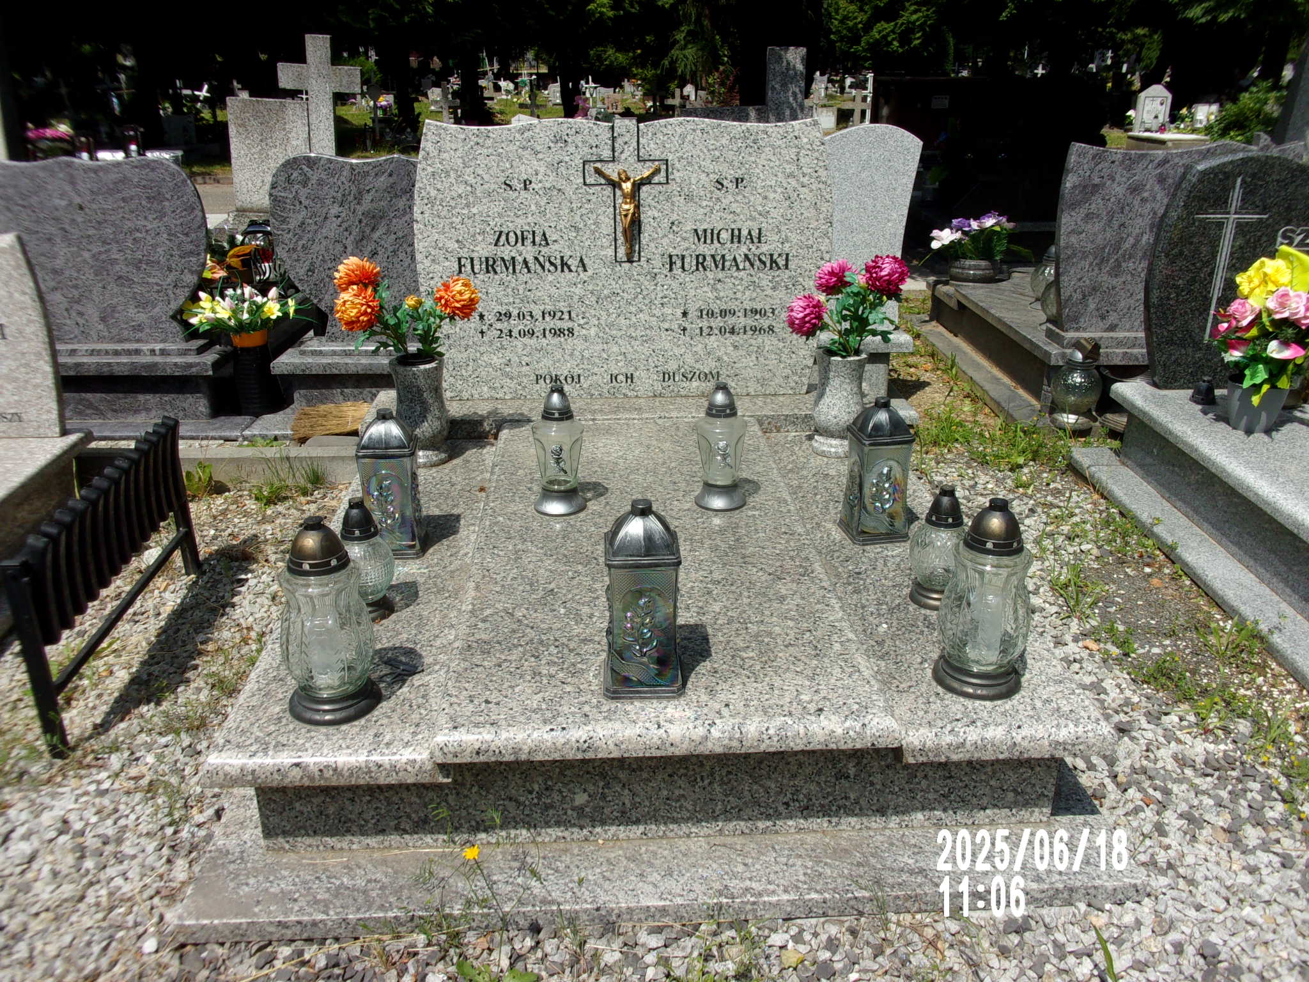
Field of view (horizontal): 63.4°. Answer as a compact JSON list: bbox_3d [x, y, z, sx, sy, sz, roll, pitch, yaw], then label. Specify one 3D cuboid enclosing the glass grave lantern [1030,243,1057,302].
[{"bbox_3d":[1.748,-0.959,4.643,0.200,0.228,0.200,-2,22,-3],"label":"glass grave lantern"}]

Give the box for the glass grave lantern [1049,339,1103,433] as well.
[{"bbox_3d":[1.641,-0.418,4.085,0.190,0.310,0.190,-2,22,-3],"label":"glass grave lantern"}]

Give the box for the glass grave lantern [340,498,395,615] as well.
[{"bbox_3d":[-0.647,0.135,2.345,0.122,0.260,0.122,-2,22,-3],"label":"glass grave lantern"}]

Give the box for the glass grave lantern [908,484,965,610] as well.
[{"bbox_3d":[0.625,0.118,2.311,0.127,0.265,0.127,-1,23,-3],"label":"glass grave lantern"}]

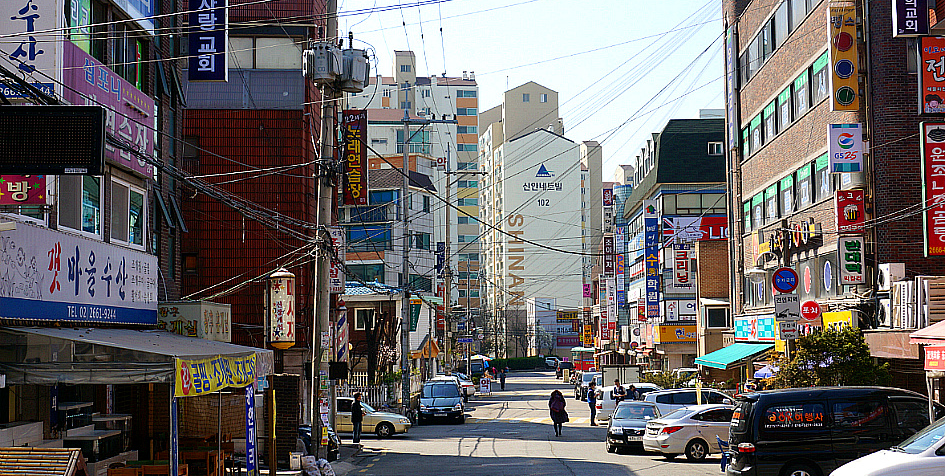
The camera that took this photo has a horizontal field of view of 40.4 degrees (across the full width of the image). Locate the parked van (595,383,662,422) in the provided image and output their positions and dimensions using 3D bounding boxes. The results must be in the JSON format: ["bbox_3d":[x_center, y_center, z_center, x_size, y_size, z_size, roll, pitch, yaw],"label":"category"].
[{"bbox_3d":[7.200,6.557,51.000,4.550,1.680,1.820,0,-5,-10],"label":"parked van"}]

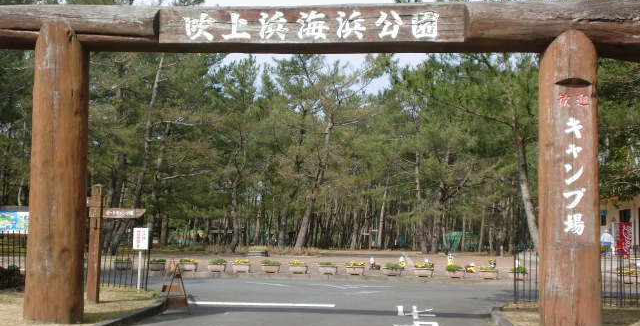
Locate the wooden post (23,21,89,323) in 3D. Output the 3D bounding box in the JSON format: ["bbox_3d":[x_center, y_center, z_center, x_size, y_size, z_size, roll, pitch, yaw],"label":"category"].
[{"bbox_3d":[-3.865,0.098,12.622,0.850,4.410,0.850,0,-4,6],"label":"wooden post"}]

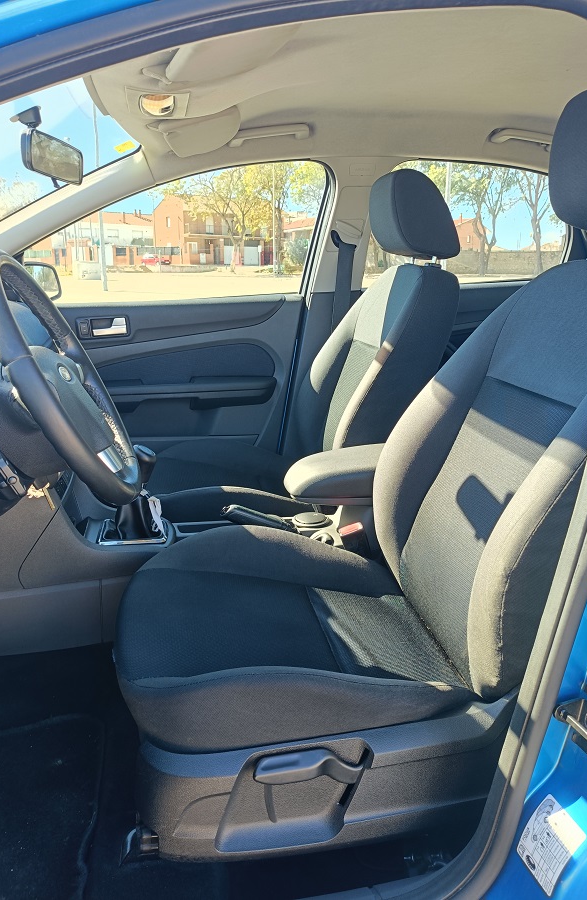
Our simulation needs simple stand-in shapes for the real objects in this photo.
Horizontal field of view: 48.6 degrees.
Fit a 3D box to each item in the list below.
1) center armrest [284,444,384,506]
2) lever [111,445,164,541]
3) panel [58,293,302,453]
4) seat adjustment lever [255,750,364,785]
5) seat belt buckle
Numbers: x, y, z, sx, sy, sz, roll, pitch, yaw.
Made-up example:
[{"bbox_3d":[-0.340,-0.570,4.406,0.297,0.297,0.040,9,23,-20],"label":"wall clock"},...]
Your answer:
[{"bbox_3d":[0.124,0.043,1.361,0.290,0.105,0.140,-3,17,-11],"label":"center armrest"},{"bbox_3d":[-0.306,0.084,1.286,0.100,0.180,0.090,-3,17,-11],"label":"lever"},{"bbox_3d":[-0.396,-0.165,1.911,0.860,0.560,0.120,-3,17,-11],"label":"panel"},{"bbox_3d":[0.022,0.373,0.768,0.138,0.038,0.033,-3,17,-11],"label":"seat adjustment lever"},{"bbox_3d":[0.124,0.186,1.302,0.052,0.080,0.030,-18,19,-6],"label":"seat belt buckle"}]

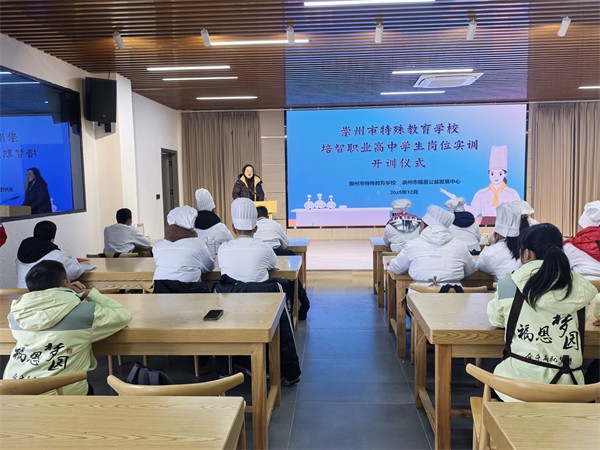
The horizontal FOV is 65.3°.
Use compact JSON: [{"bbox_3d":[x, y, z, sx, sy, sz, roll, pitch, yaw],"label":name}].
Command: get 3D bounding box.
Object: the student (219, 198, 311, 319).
[{"bbox_3d":[-0.337,0.464,4.016,0.640,1.400,0.820,0,6,7],"label":"student"}]

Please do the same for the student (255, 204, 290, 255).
[{"bbox_3d":[-0.382,0.399,5.533,0.520,1.240,0.750,0,6,10],"label":"student"}]

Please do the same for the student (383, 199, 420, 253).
[{"bbox_3d":[1.193,0.357,5.342,0.480,1.300,0.700,0,5,4],"label":"student"}]

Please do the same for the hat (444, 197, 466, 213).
[{"bbox_3d":[1.731,-0.224,5.193,0.230,0.180,0.230,0,5,4],"label":"hat"}]

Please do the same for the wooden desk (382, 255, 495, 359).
[{"bbox_3d":[2.005,0.718,4.227,2.400,0.750,0.785,0,5,4],"label":"wooden desk"}]

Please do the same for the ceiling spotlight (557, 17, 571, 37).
[{"bbox_3d":[2.692,-2.006,4.759,0.080,0.175,0.080,0,49,4],"label":"ceiling spotlight"}]

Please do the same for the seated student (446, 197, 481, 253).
[{"bbox_3d":[1.821,0.342,5.297,0.480,1.310,0.700,0,5,4],"label":"seated student"}]

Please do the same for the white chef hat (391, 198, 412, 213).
[{"bbox_3d":[1.154,-0.205,5.309,0.250,0.200,0.250,0,6,9],"label":"white chef hat"}]

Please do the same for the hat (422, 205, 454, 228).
[{"bbox_3d":[1.088,-0.063,3.662,0.220,0.180,0.220,21,6,2],"label":"hat"}]

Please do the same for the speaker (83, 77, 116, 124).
[{"bbox_3d":[-2.558,-1.585,5.983,0.390,0.570,0.360,-4,13,-29],"label":"speaker"}]

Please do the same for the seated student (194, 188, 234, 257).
[{"bbox_3d":[-1.013,0.305,5.492,0.470,1.430,0.700,1,5,19],"label":"seated student"}]

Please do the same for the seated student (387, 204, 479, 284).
[{"bbox_3d":[1.060,0.494,3.733,0.640,1.310,0.740,-1,5,1],"label":"seated student"}]

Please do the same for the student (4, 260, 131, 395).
[{"bbox_3d":[-1.185,0.750,2.450,0.580,1.160,0.720,1,6,16],"label":"student"}]

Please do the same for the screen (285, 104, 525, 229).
[{"bbox_3d":[2.226,-1.213,10.001,5.000,2.540,0.100,-1,6,4],"label":"screen"}]

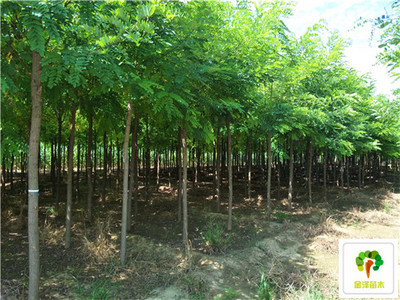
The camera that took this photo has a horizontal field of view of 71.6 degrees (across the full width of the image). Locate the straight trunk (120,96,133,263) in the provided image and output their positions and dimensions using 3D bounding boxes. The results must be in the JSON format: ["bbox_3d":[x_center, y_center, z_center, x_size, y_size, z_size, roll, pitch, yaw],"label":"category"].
[{"bbox_3d":[-1.055,0.461,4.004,0.085,2.354,0.085,2,-2,0],"label":"straight trunk"}]

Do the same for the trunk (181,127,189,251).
[{"bbox_3d":[-0.241,0.633,4.584,0.080,2.050,0.080,-1,-2,0],"label":"trunk"}]

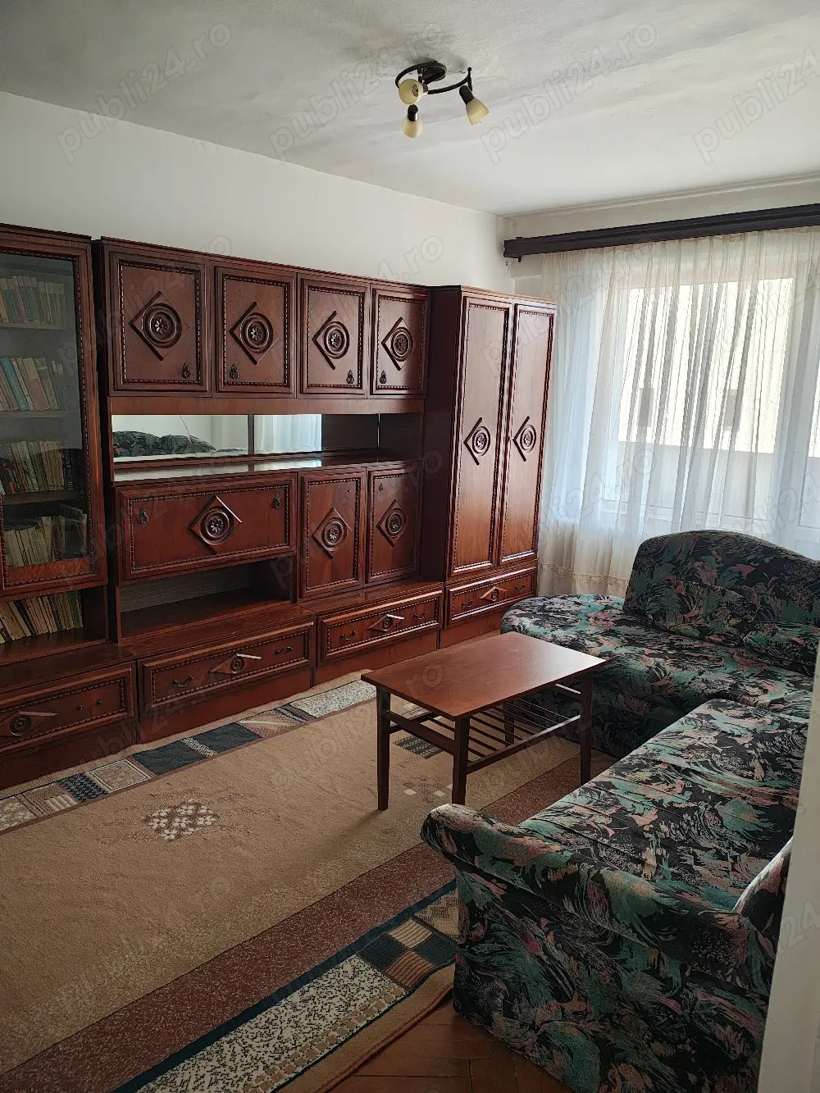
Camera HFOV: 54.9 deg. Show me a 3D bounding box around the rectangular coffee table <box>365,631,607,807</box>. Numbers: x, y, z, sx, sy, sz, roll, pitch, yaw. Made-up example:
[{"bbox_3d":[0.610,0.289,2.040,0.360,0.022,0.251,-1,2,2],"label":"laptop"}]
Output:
[{"bbox_3d":[0.280,0.698,2.933,0.826,0.524,0.449,-9,17,-43],"label":"rectangular coffee table"}]

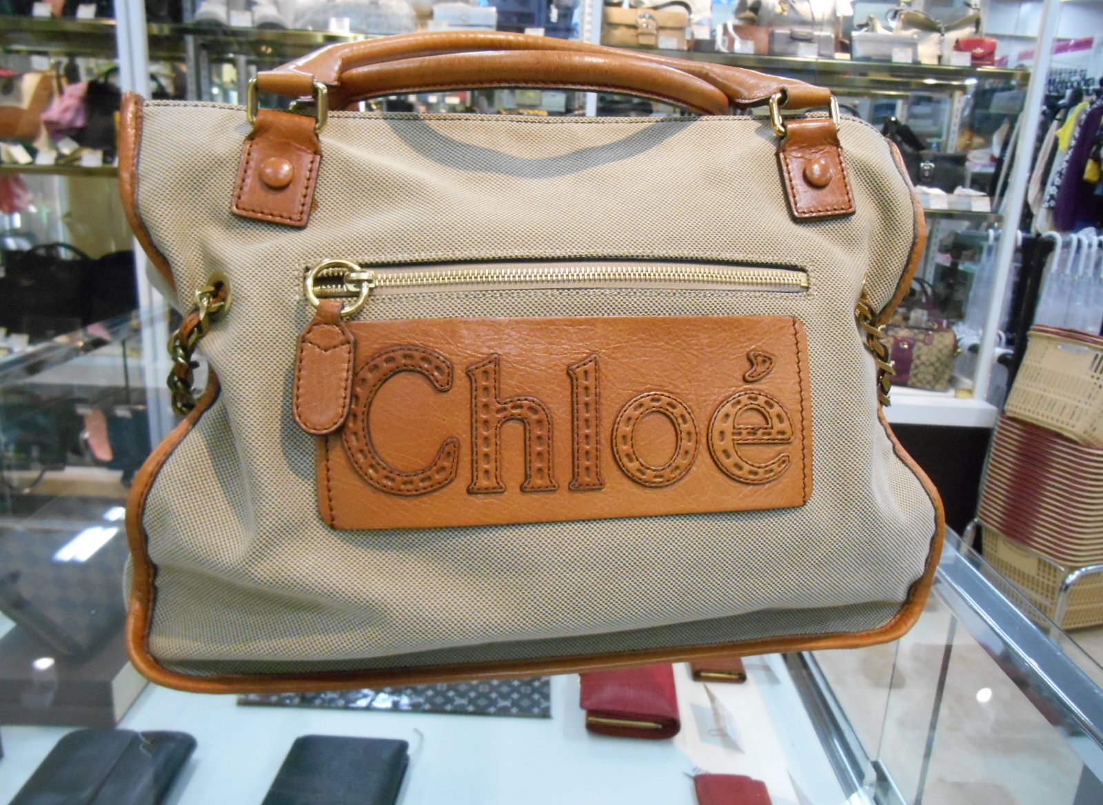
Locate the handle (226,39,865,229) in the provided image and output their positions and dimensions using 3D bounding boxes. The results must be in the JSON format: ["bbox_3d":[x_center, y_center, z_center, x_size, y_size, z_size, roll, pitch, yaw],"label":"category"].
[{"bbox_3d":[-0.003,-0.145,0.440,0.312,0.106,0.072,-1,7,-8],"label":"handle"}]

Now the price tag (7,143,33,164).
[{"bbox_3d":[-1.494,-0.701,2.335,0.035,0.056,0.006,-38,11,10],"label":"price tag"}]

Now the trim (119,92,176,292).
[{"bbox_3d":[-0.200,-0.103,0.408,0.025,0.097,0.022,-3,-2,0],"label":"trim"}]

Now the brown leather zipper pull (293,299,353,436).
[{"bbox_3d":[-0.101,-0.016,0.371,0.025,0.060,0.008,5,3,2],"label":"brown leather zipper pull"}]

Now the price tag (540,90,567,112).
[{"bbox_3d":[0.006,-0.866,2.377,0.074,0.061,0.008,2,15,0],"label":"price tag"}]

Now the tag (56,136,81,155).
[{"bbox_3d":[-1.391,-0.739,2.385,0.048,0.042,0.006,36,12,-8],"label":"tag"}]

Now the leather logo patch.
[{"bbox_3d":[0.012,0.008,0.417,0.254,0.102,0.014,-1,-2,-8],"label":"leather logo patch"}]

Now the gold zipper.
[{"bbox_3d":[0.008,-0.059,0.423,0.260,0.030,0.016,-1,-2,-8],"label":"gold zipper"}]

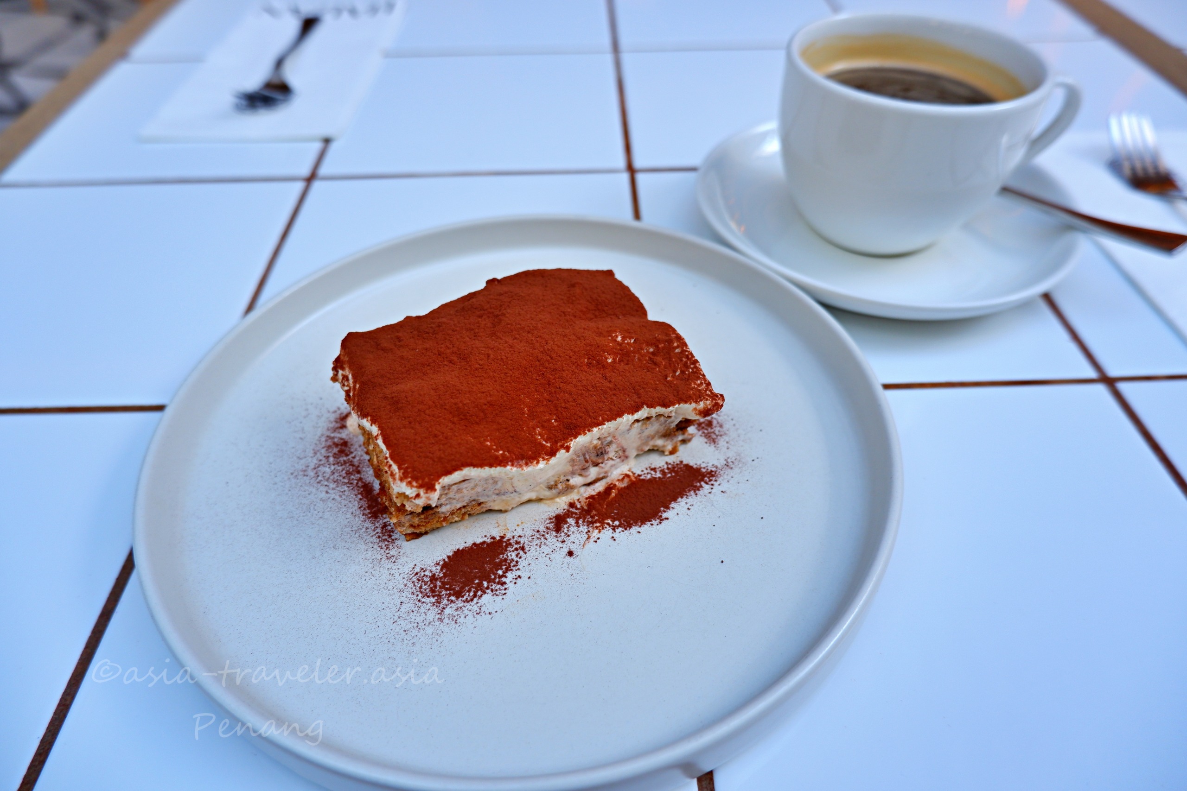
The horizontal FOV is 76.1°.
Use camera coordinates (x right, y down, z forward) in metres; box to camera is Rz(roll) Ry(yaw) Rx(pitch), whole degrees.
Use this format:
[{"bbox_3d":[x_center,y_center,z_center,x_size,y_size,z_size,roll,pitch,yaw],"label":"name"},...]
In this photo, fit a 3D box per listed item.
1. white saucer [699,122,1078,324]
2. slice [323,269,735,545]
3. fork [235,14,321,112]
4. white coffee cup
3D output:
[{"bbox_3d":[0.117,-0.074,0.316,0.148,0.021,0.148,0,45,0],"label":"white saucer"},{"bbox_3d":[-0.021,-0.001,0.231,0.091,0.024,0.069,-17,47,-16],"label":"slice"},{"bbox_3d":[-0.184,-0.207,0.457,0.021,0.015,0.143,-2,45,-1],"label":"fork"},{"bbox_3d":[0.126,-0.098,0.295,0.111,0.067,0.089,0,45,1],"label":"white coffee cup"}]

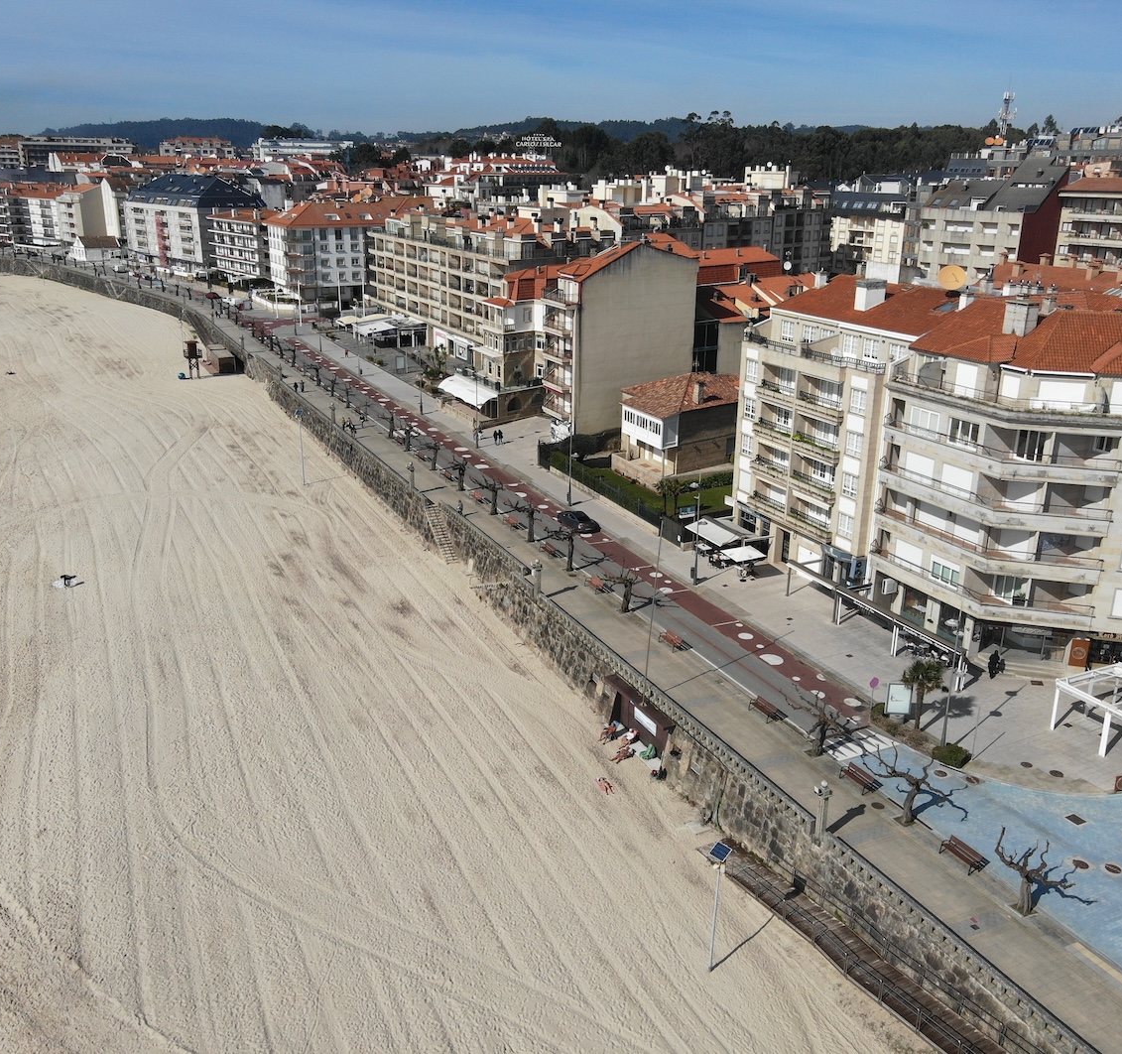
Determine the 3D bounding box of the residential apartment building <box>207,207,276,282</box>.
[{"bbox_3d":[-71.855,-66.186,232.215,12.500,17.000,24.000,-17,27,-38],"label":"residential apartment building"}]

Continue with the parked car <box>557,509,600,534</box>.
[{"bbox_3d":[1.483,-0.894,82.930,1.800,1.450,4.300,-11,23,-27],"label":"parked car"}]

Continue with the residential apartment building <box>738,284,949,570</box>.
[{"bbox_3d":[24.030,-7.776,72.775,15.000,20.200,15.500,-9,22,-26],"label":"residential apartment building"}]

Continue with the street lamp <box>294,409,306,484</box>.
[{"bbox_3d":[-26.924,-8.157,101.168,0.800,8.049,0.950,-16,26,-37],"label":"street lamp"}]

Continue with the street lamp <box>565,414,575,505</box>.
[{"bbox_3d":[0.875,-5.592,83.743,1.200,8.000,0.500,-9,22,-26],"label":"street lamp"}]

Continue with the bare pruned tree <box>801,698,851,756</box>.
[{"bbox_3d":[12.933,10.120,48.789,2.100,3.050,2.300,-9,22,-26],"label":"bare pruned tree"}]

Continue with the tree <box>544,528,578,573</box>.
[{"bbox_3d":[0.012,1.776,76.410,2.613,3.812,2.613,-10,23,-25],"label":"tree"}]

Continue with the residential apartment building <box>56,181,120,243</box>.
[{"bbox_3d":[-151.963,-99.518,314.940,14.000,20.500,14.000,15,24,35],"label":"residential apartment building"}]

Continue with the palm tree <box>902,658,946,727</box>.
[{"bbox_3d":[19.671,9.224,52.629,2.300,4.000,2.300,7,22,19],"label":"palm tree"}]

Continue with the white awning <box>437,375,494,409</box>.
[{"bbox_3d":[-11.101,-16.067,115.294,2.900,1.500,13.000,-9,22,-26],"label":"white awning"}]

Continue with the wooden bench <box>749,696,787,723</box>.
[{"bbox_3d":[11.413,10.169,54.688,0.650,0.750,1.700,-11,23,-27],"label":"wooden bench"}]

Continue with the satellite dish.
[{"bbox_3d":[26.821,-17.084,66.748,1.950,1.700,1.000,8,21,20],"label":"satellite dish"}]

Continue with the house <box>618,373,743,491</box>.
[{"bbox_3d":[12.360,-10.103,95.282,12.400,8.700,10.600,-9,22,-26],"label":"house"}]

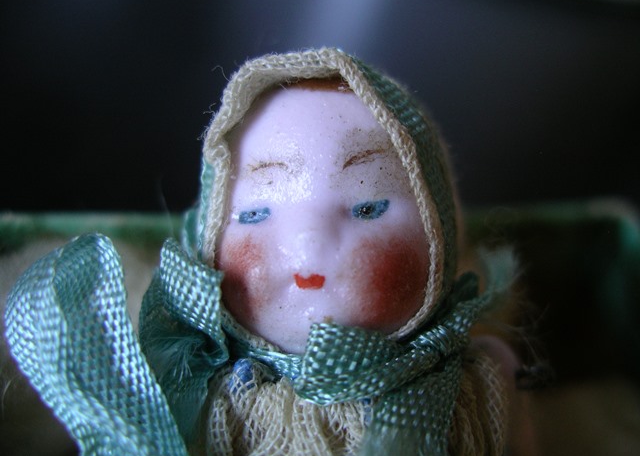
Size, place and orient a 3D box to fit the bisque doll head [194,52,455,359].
[{"bbox_3d":[0.000,-0.004,0.078,0.028,0.032,0.021,3,3,12],"label":"bisque doll head"}]

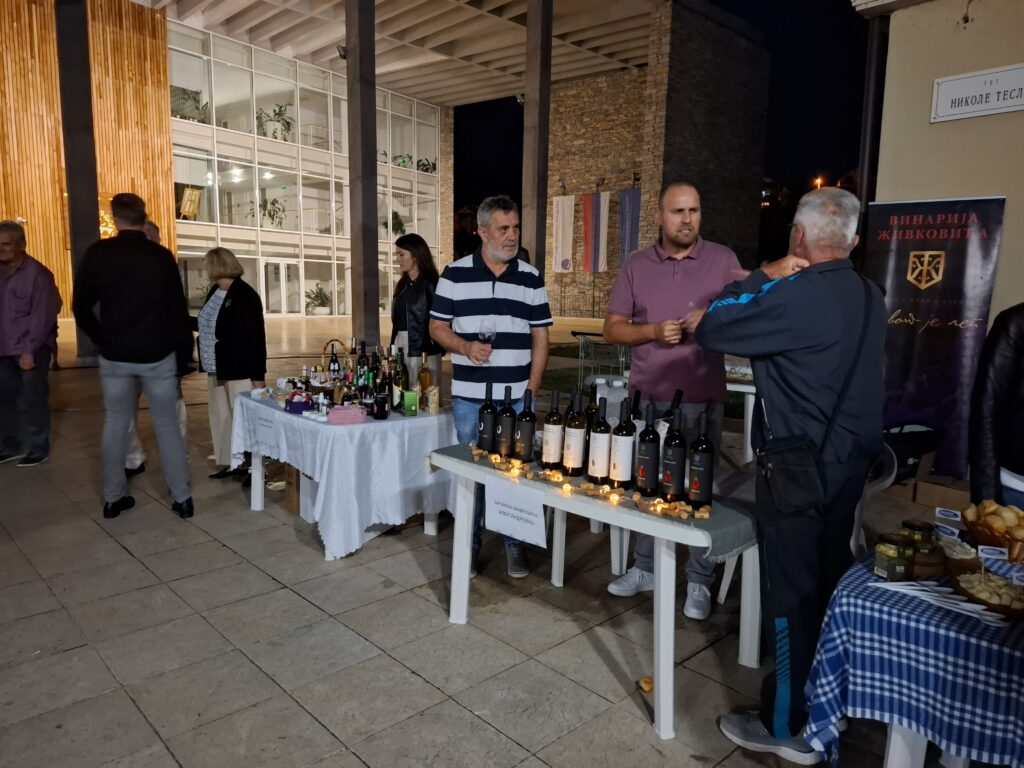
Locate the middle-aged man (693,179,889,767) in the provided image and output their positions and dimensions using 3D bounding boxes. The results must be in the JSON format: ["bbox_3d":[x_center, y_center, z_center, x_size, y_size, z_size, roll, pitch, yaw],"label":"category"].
[{"bbox_3d":[0.878,0.285,2.068,0.520,1.661,0.550,7,9,40],"label":"middle-aged man"}]

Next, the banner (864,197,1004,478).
[{"bbox_3d":[2.970,-0.271,4.931,0.860,2.070,0.120,4,8,27],"label":"banner"}]

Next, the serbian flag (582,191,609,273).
[{"bbox_3d":[4.035,-7.330,32.995,1.360,3.747,0.100,7,9,38],"label":"serbian flag"}]

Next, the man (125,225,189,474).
[{"bbox_3d":[-2.616,-0.274,4.958,0.510,1.837,0.340,0,7,-5],"label":"man"}]

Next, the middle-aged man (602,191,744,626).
[{"bbox_3d":[0.727,0.046,2.970,0.590,1.820,0.420,2,7,6],"label":"middle-aged man"}]

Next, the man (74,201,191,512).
[{"bbox_3d":[-2.230,-0.163,4.020,0.620,1.860,0.380,-2,8,-24],"label":"man"}]

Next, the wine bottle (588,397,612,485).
[{"bbox_3d":[0.317,0.199,2.418,0.077,0.303,0.077,5,8,30],"label":"wine bottle"}]

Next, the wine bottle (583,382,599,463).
[{"bbox_3d":[0.321,0.154,2.688,0.074,0.311,0.074,1,7,0],"label":"wine bottle"}]

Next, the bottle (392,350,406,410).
[{"bbox_3d":[-0.628,-0.022,3.828,0.080,0.330,0.080,1,7,0],"label":"bottle"}]

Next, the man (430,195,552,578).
[{"bbox_3d":[-0.086,0.006,3.318,0.600,1.802,0.380,0,7,-10],"label":"man"}]

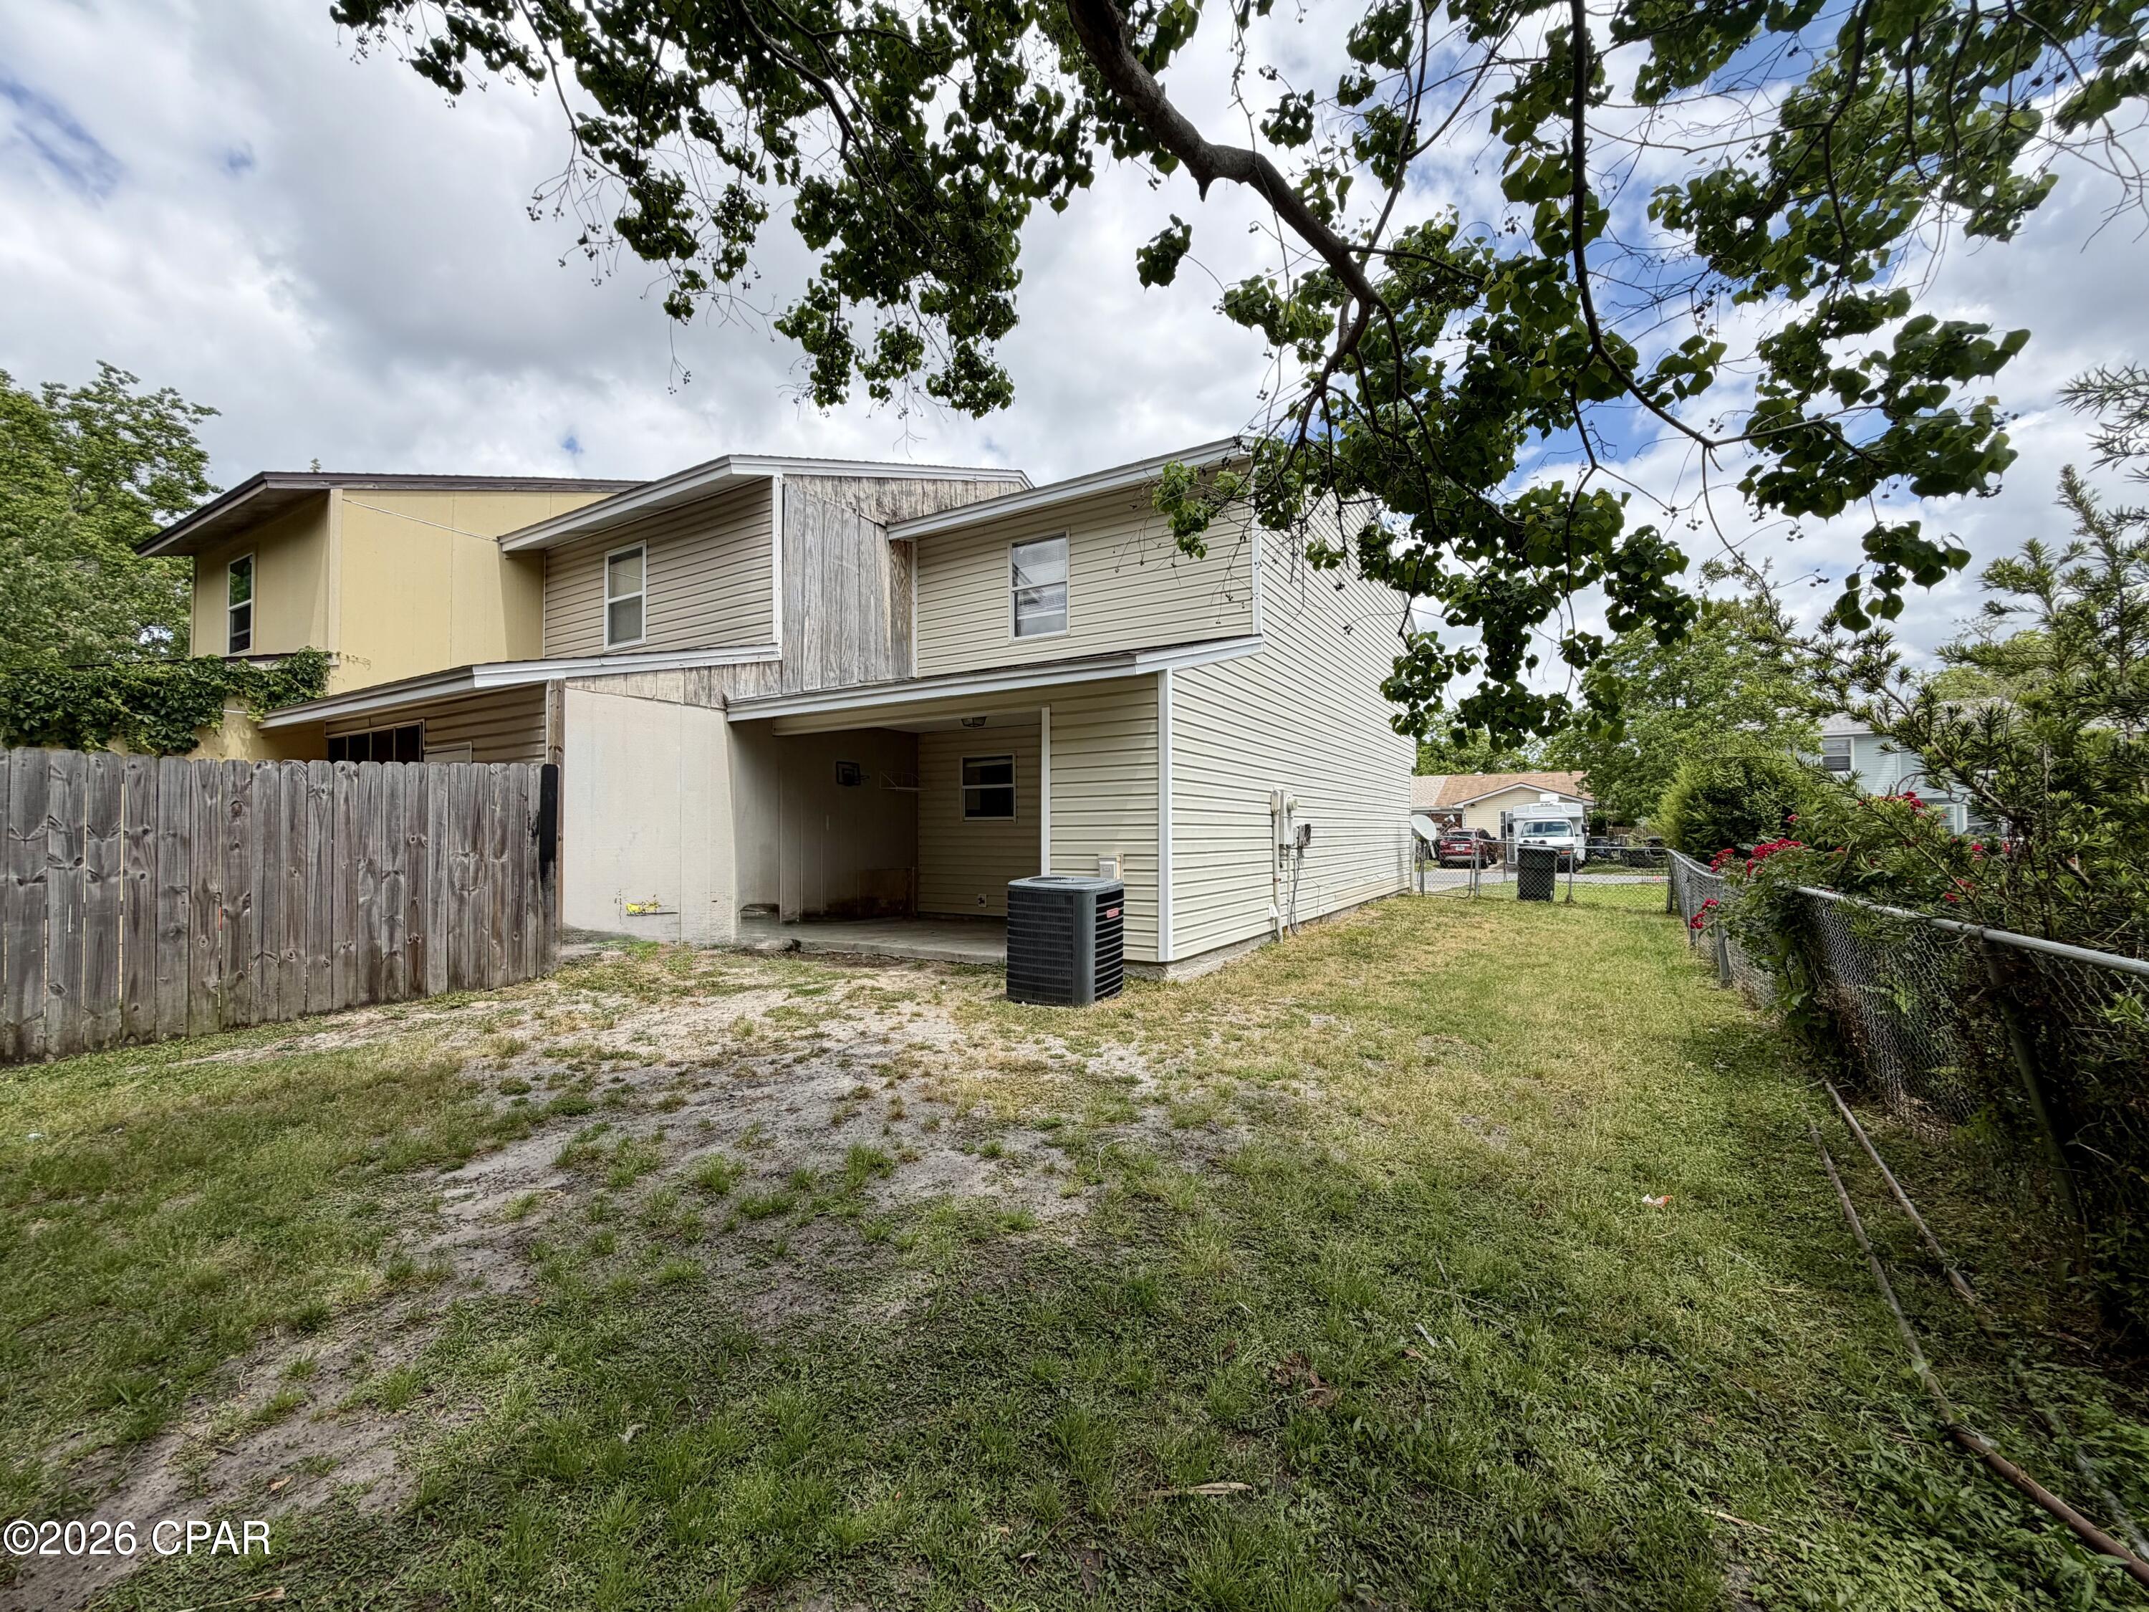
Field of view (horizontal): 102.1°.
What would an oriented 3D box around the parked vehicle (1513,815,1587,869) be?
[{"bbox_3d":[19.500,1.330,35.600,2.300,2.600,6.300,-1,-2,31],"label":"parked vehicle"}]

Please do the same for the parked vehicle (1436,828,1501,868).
[{"bbox_3d":[17.700,1.900,38.900,1.850,1.690,4.600,-1,-2,31],"label":"parked vehicle"}]

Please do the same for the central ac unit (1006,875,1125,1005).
[{"bbox_3d":[-0.062,1.065,6.900,0.735,0.890,0.735,-1,-2,31],"label":"central ac unit"}]

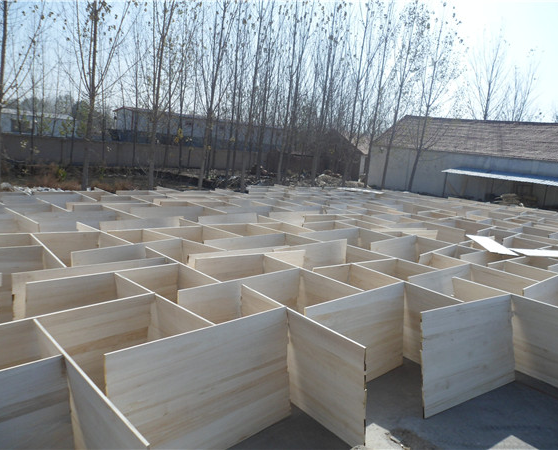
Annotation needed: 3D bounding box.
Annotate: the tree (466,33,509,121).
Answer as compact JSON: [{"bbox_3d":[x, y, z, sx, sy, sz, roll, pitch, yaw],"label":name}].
[{"bbox_3d":[18.400,-9.960,41.050,3.800,14.480,3.800,9,9,22],"label":"tree"}]

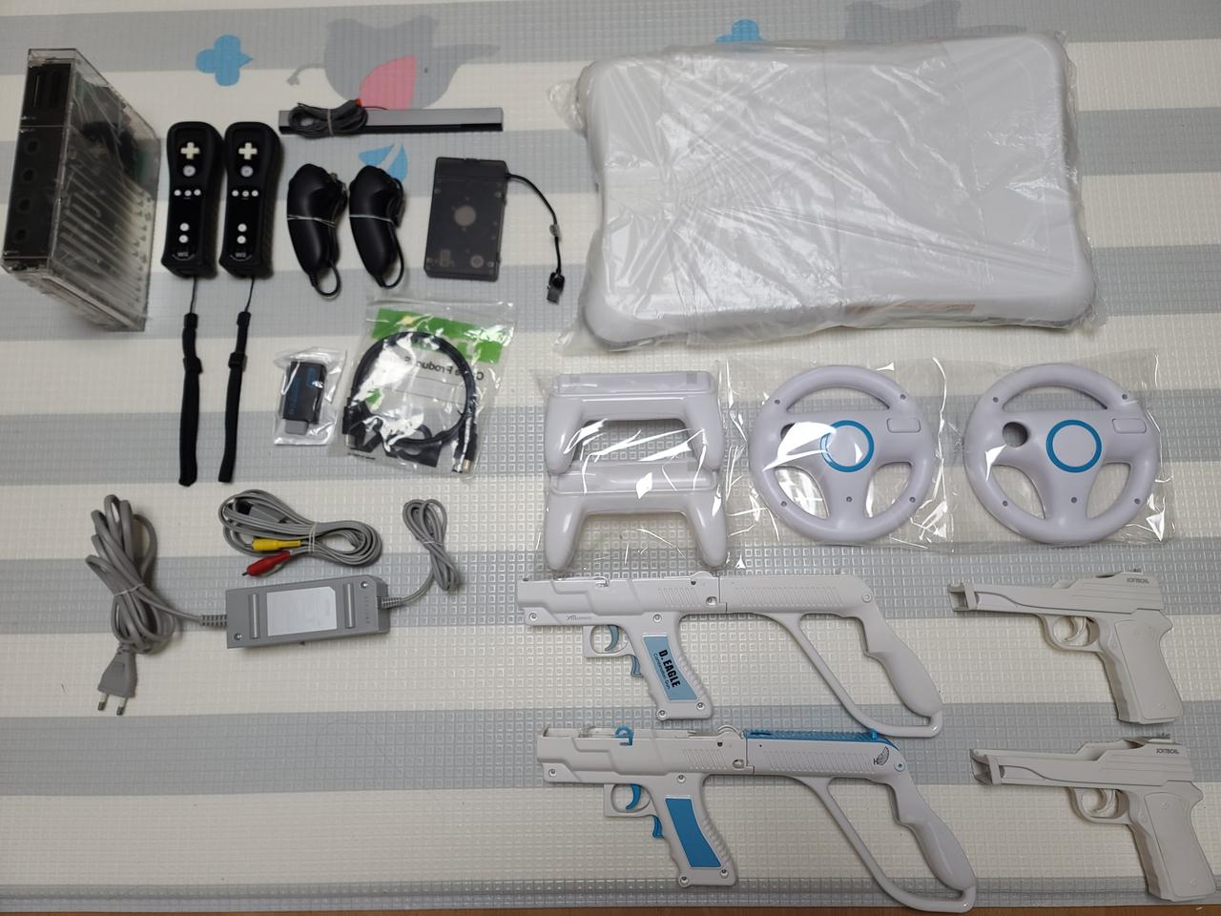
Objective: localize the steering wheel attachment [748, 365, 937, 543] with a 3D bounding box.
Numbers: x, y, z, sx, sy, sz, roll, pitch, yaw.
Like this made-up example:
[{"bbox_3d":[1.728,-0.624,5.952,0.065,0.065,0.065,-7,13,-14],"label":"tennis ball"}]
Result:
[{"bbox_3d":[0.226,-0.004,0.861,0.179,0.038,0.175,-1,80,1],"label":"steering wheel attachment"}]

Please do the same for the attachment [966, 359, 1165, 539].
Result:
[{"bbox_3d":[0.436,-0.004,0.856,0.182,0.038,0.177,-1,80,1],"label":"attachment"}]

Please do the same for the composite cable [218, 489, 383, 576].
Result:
[{"bbox_3d":[-0.306,0.072,0.870,0.164,0.022,0.085,-1,80,1],"label":"composite cable"}]

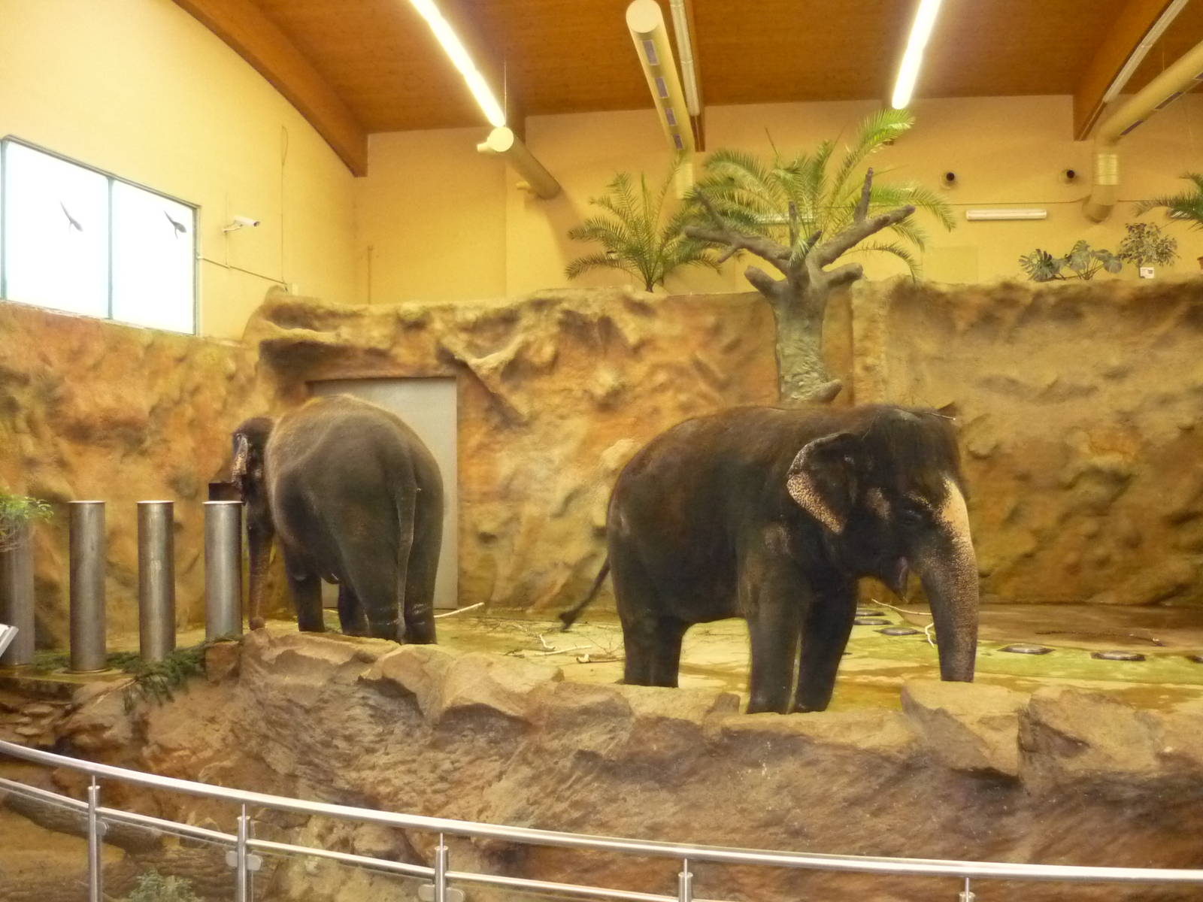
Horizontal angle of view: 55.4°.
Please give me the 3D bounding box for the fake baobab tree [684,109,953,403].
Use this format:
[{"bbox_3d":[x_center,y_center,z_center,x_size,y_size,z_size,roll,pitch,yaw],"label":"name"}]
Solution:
[{"bbox_3d":[2.935,-1.235,15.426,3.300,6.611,2.500,0,-1,5],"label":"fake baobab tree"}]

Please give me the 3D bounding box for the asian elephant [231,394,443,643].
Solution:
[{"bbox_3d":[-2.692,0.782,11.993,1.400,2.640,2.860,1,-2,-43],"label":"asian elephant"}]

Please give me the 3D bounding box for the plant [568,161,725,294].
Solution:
[{"bbox_3d":[0.611,-3.238,16.565,2.150,1.900,1.900,0,-1,5],"label":"plant"}]

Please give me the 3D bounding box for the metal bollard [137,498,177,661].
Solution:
[{"bbox_3d":[-4.220,1.286,10.867,0.322,1.602,0.322,0,-1,0],"label":"metal bollard"}]

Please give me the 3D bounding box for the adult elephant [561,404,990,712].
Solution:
[{"bbox_3d":[1.132,0.809,9.027,3.100,2.440,1.300,-1,-1,34],"label":"adult elephant"}]

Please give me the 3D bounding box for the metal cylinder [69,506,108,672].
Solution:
[{"bbox_3d":[-4.975,1.294,11.126,0.322,1.602,0.322,0,-1,0],"label":"metal cylinder"}]

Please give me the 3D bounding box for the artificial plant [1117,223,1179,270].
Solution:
[{"bbox_3d":[7.987,-2.974,16.760,0.840,0.720,0.720,0,-1,5],"label":"artificial plant"}]

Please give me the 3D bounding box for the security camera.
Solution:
[{"bbox_3d":[-4.878,-3.080,15.563,0.480,0.220,0.130,15,4,20],"label":"security camera"}]

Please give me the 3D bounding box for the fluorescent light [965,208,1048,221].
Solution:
[{"bbox_3d":[6.235,-3.635,17.673,1.230,0.150,0.120,0,-1,5],"label":"fluorescent light"}]

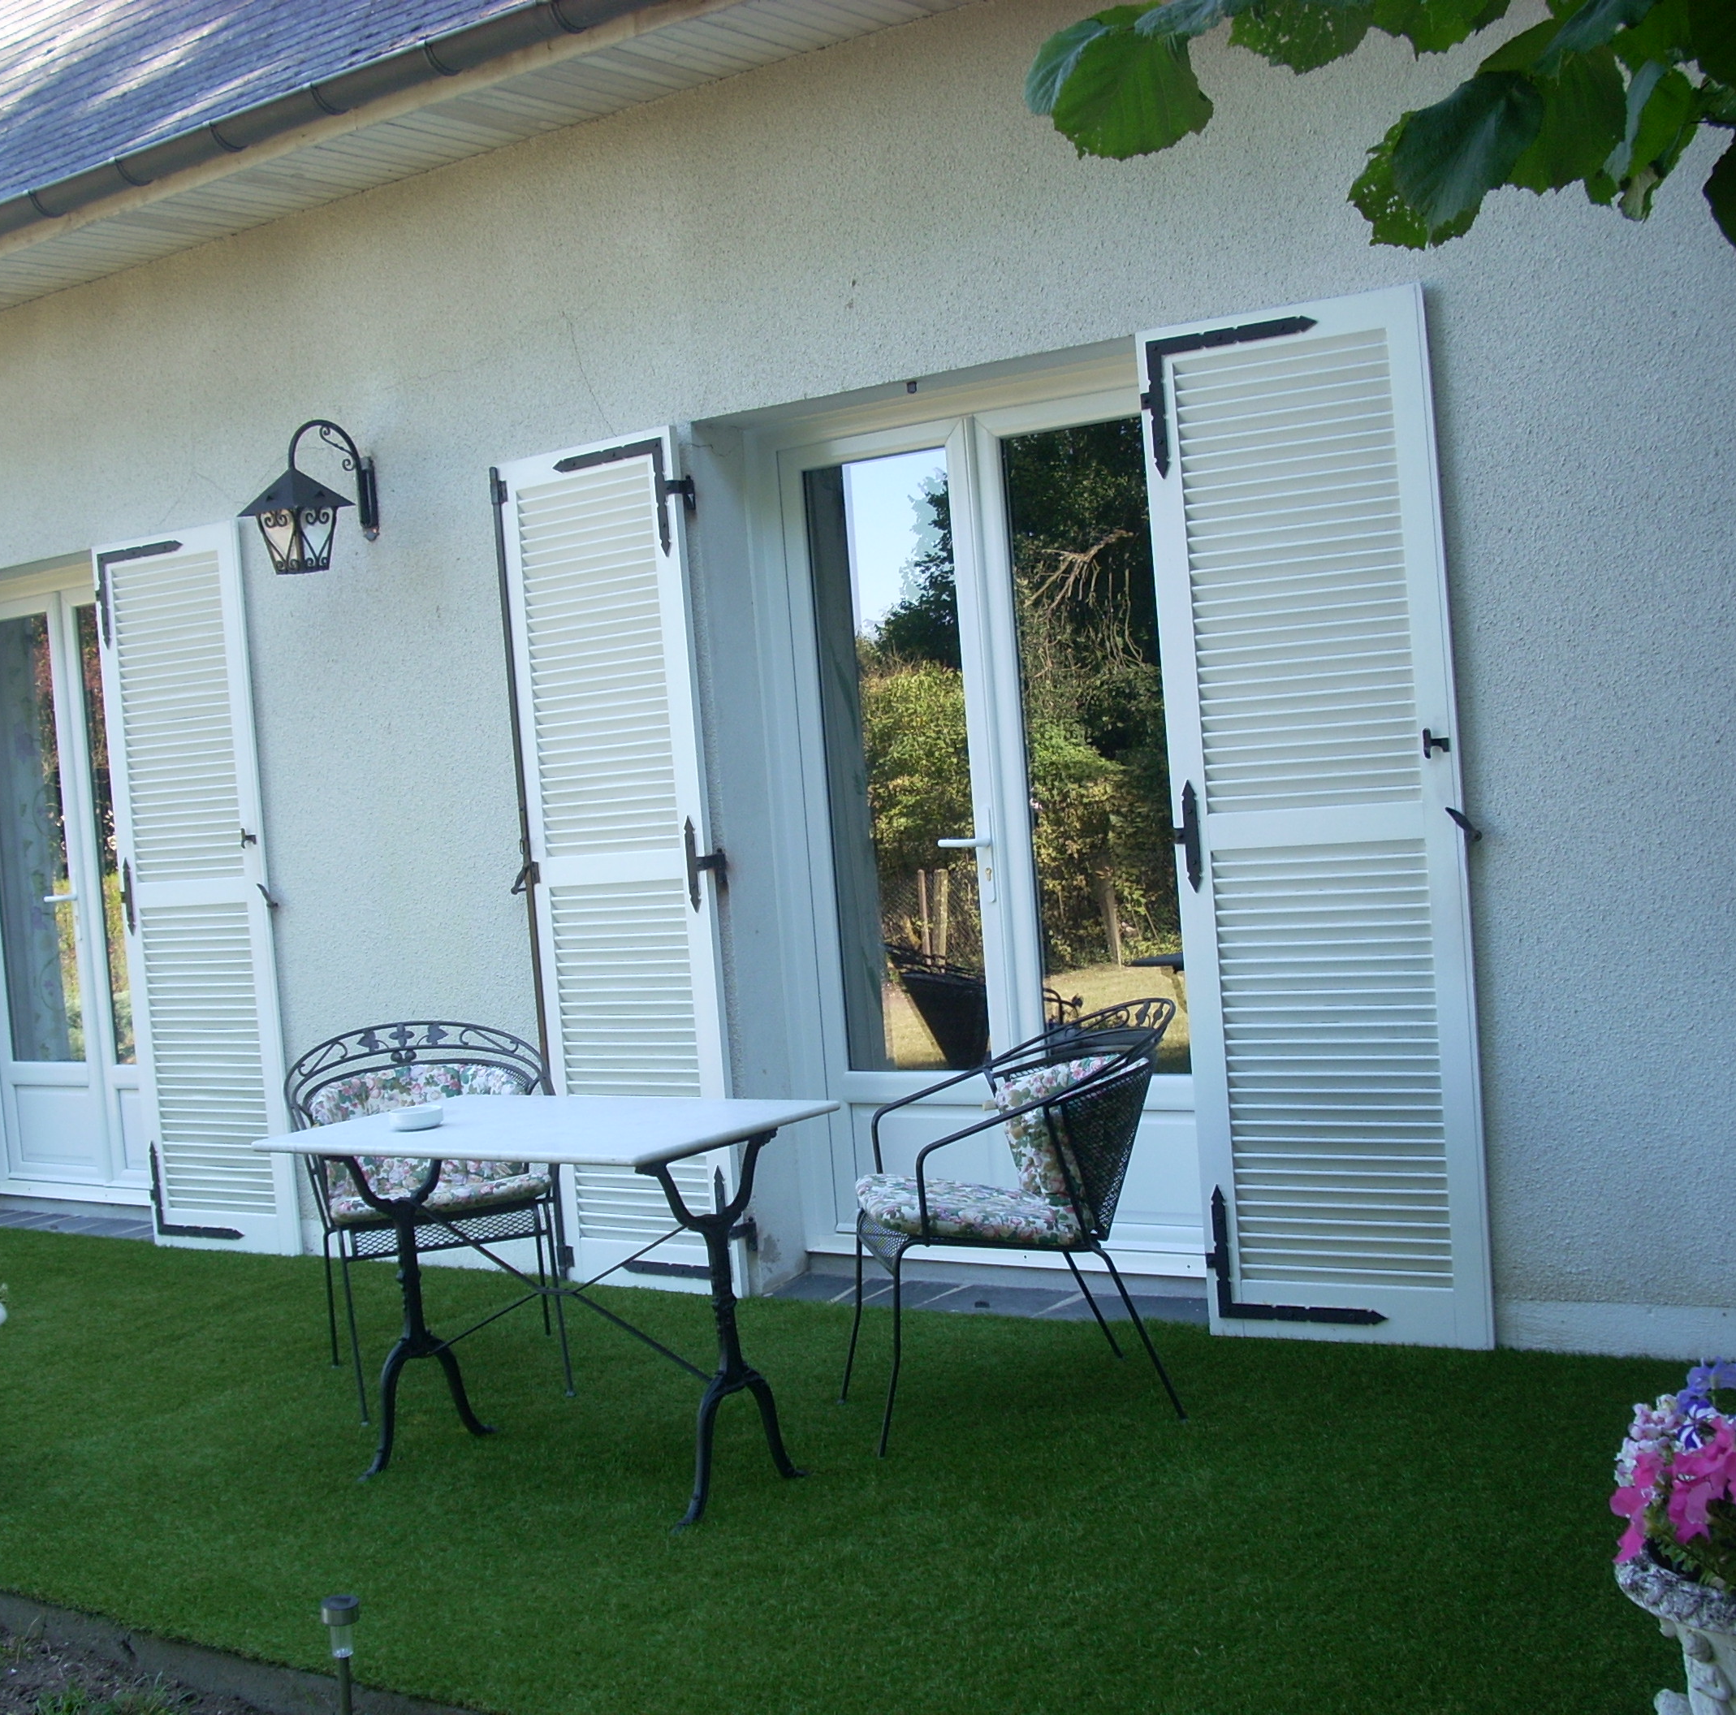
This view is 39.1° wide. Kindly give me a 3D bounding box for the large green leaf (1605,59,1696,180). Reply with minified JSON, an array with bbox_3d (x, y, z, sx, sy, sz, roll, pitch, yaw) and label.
[{"bbox_3d":[0.576,-0.543,1.800,0.065,0.090,0.045,-4,2,21],"label":"large green leaf"}]

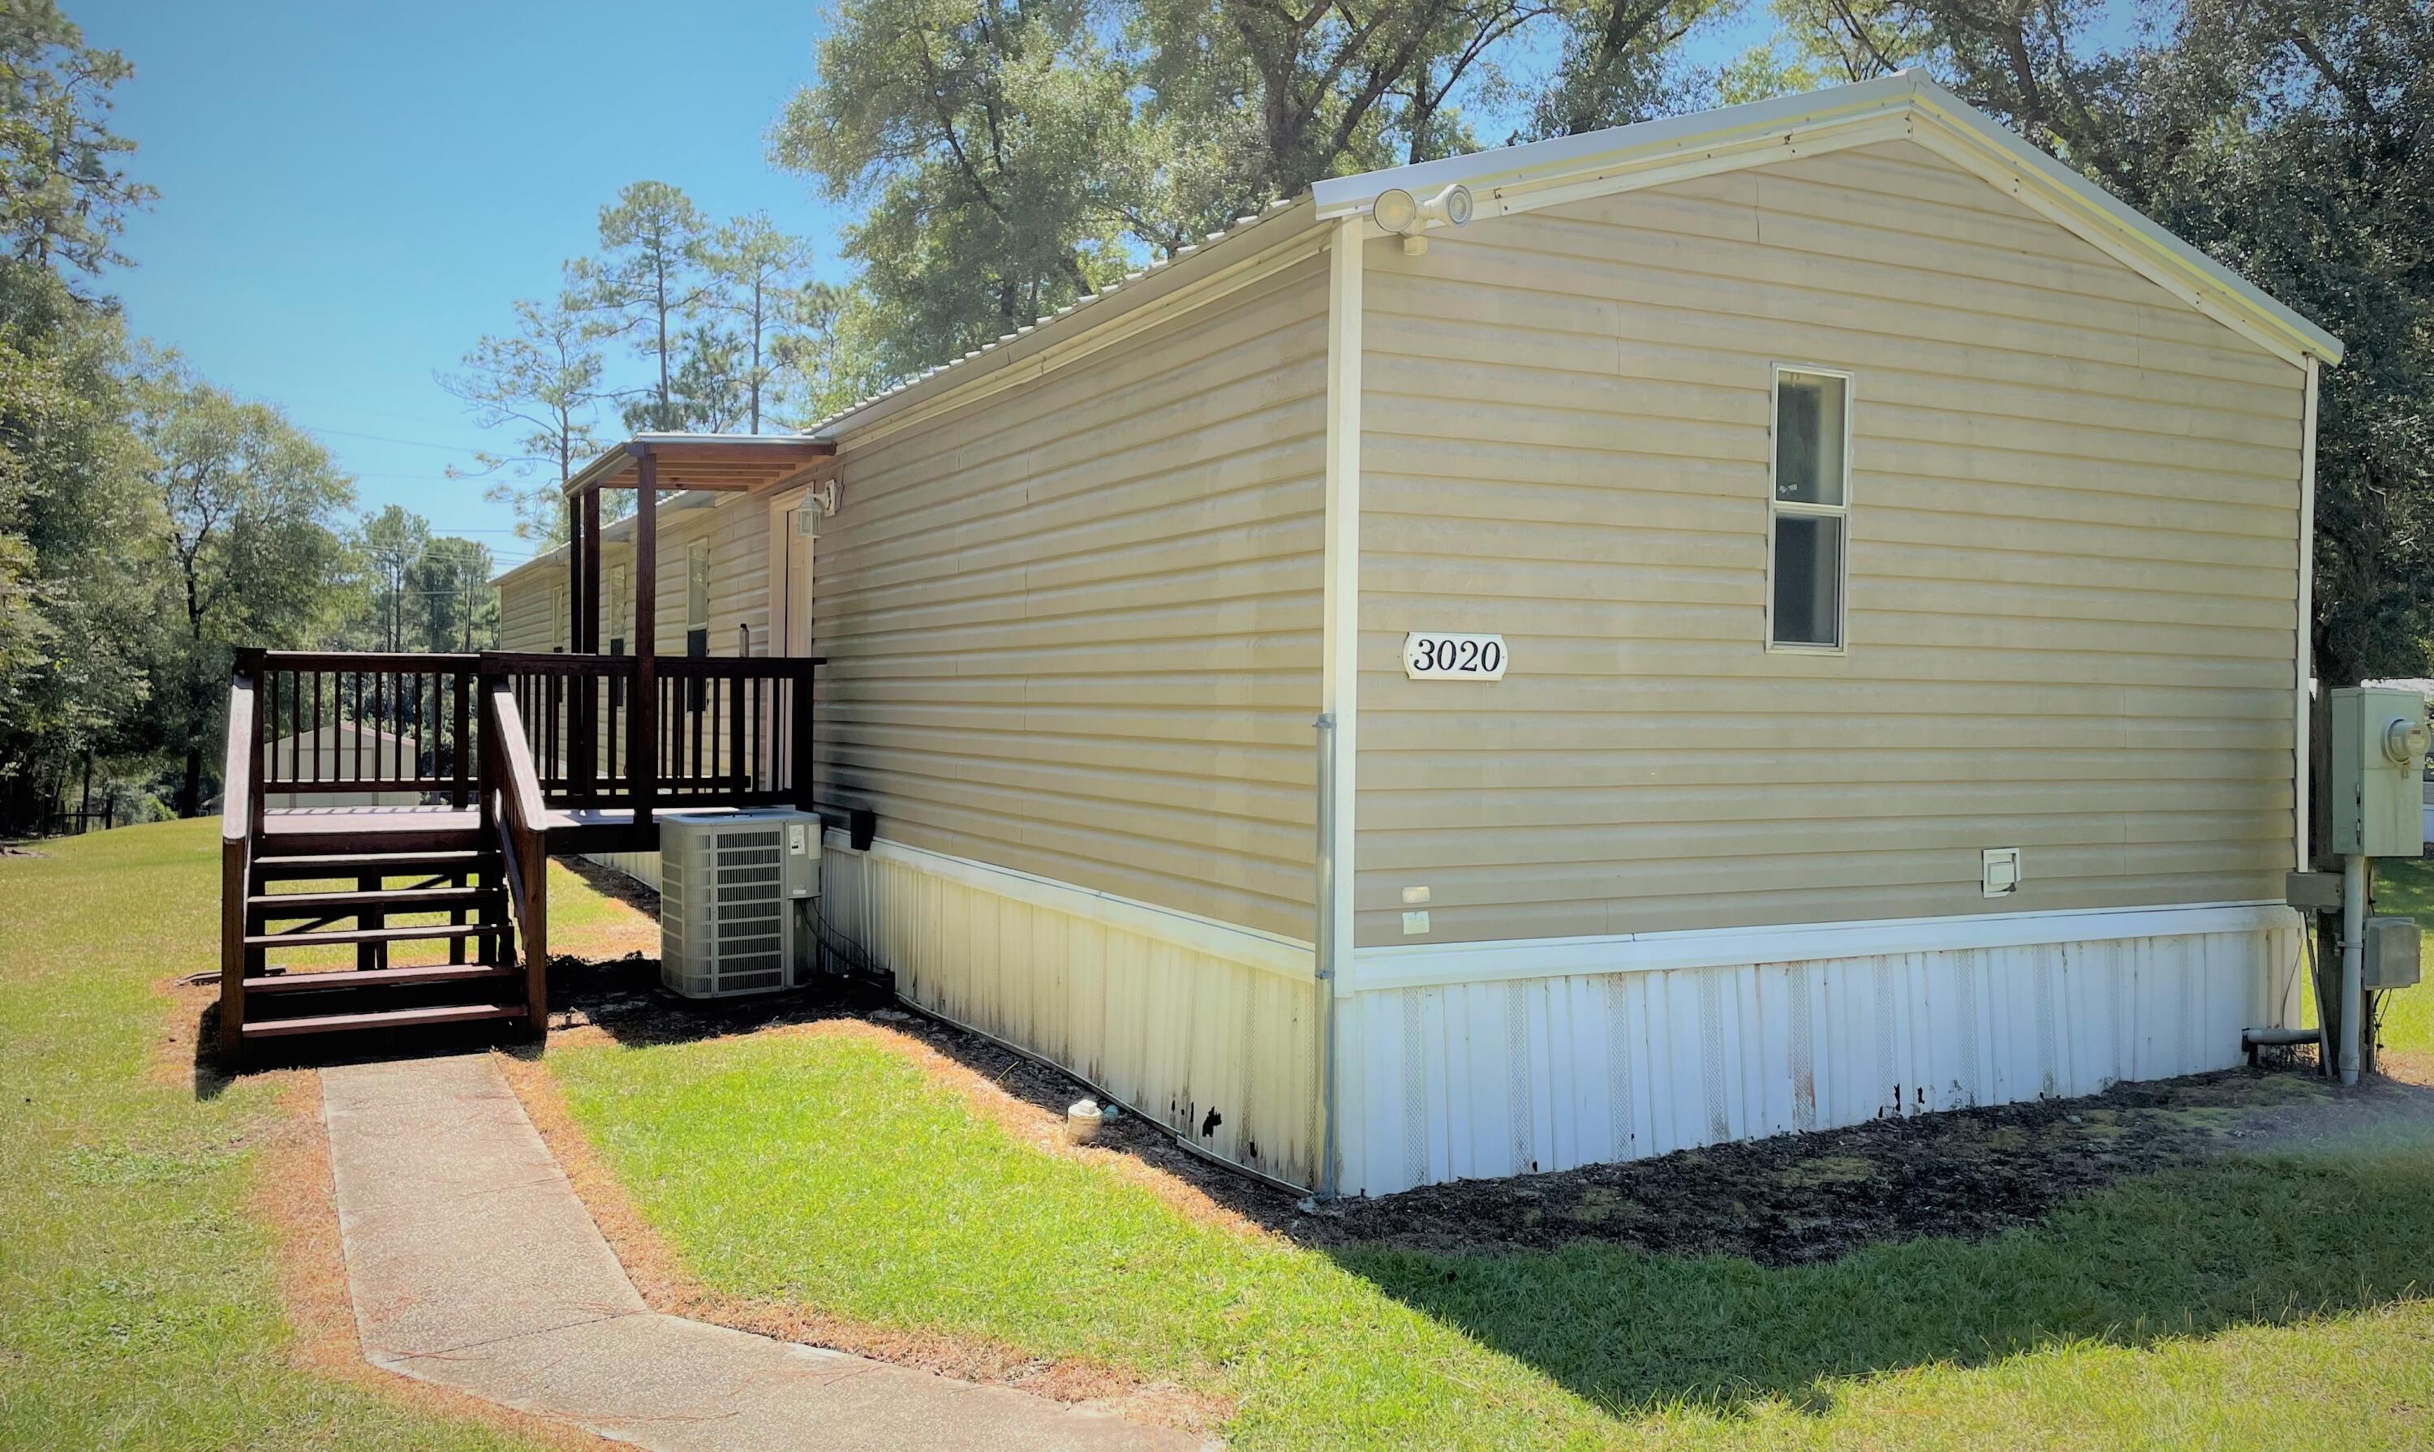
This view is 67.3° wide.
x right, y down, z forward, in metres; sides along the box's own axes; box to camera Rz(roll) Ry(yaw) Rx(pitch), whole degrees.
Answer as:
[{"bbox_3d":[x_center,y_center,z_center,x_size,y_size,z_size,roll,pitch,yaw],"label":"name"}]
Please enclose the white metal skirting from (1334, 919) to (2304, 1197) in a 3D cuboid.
[{"bbox_3d":[2.493,1.114,6.697,4.794,0.689,0.099,0,1,-27],"label":"white metal skirting"}]

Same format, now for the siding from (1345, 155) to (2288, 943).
[{"bbox_3d":[2.524,-0.722,6.678,4.694,2.825,0.099,0,1,-27],"label":"siding"}]

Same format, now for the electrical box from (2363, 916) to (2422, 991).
[{"bbox_3d":[4.873,0.950,7.599,0.258,0.307,0.099,0,1,-27],"label":"electrical box"}]

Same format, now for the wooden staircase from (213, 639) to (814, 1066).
[{"bbox_3d":[-3.757,0.520,10.253,3.102,1.844,3.915,0,1,-27],"label":"wooden staircase"}]

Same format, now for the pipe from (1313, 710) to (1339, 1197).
[{"bbox_3d":[0.322,0.710,5.604,0.064,1.492,0.064,0,1,-27],"label":"pipe"}]

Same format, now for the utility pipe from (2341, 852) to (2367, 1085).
[{"bbox_3d":[4.634,0.968,7.474,0.074,0.942,0.074,0,1,-27],"label":"utility pipe"}]

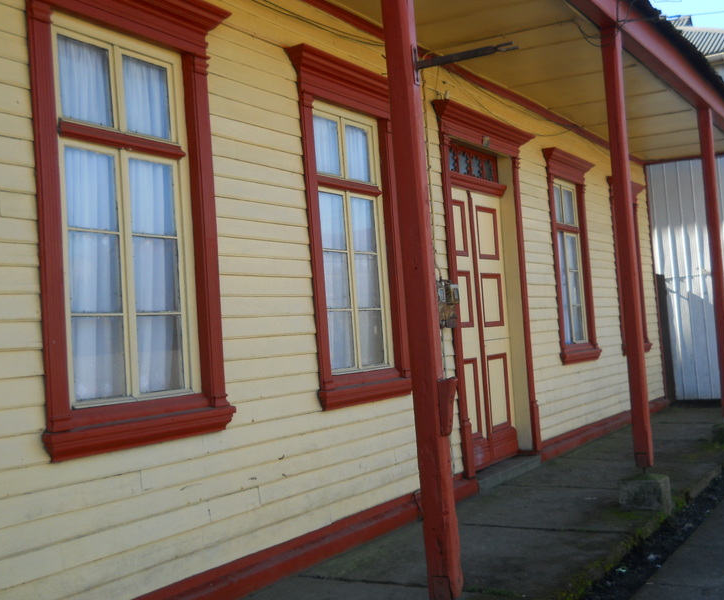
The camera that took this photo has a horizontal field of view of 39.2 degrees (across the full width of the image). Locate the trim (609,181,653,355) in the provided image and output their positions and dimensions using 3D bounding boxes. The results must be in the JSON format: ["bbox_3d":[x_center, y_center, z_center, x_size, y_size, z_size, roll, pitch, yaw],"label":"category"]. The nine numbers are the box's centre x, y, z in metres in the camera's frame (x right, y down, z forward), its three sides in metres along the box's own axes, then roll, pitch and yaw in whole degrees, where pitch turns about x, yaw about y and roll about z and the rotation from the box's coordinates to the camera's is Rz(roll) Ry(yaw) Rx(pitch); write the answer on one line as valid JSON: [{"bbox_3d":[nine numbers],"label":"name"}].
[{"bbox_3d":[3.451,-0.420,12.952,0.182,2.179,1.408,-5,-2,29],"label":"trim"}]

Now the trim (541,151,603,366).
[{"bbox_3d":[2.259,-0.432,10.796,0.182,2.198,1.440,-5,-2,29],"label":"trim"}]

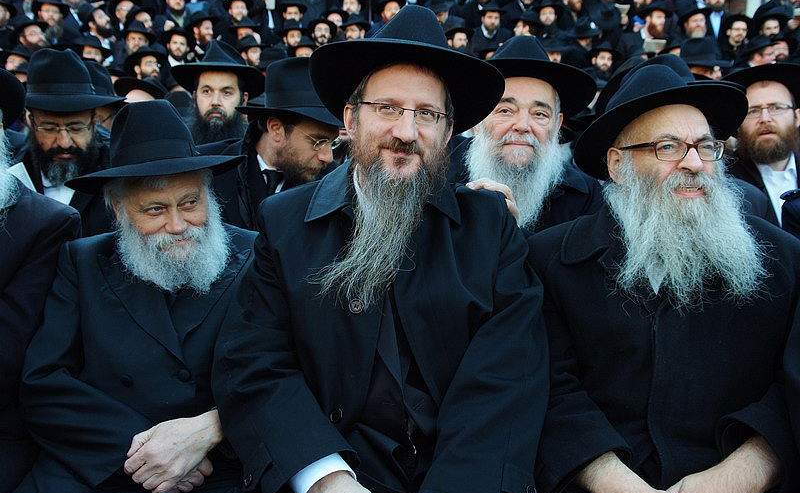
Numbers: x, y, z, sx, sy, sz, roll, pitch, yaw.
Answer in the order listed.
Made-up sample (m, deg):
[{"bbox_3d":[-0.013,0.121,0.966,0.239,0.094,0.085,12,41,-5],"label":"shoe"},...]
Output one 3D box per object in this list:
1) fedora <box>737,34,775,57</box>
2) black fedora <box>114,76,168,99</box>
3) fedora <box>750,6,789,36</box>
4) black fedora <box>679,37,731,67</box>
[{"bbox_3d":[3.065,-1.736,6.700,0.330,0.140,0.300,-15,0,12],"label":"fedora"},{"bbox_3d":[-1.480,-0.930,4.500,0.320,0.140,0.350,14,0,9],"label":"black fedora"},{"bbox_3d":[3.526,-2.151,7.400,0.330,0.145,0.355,-1,-5,9],"label":"fedora"},{"bbox_3d":[1.857,-1.177,4.700,0.330,0.150,0.300,8,7,36],"label":"black fedora"}]

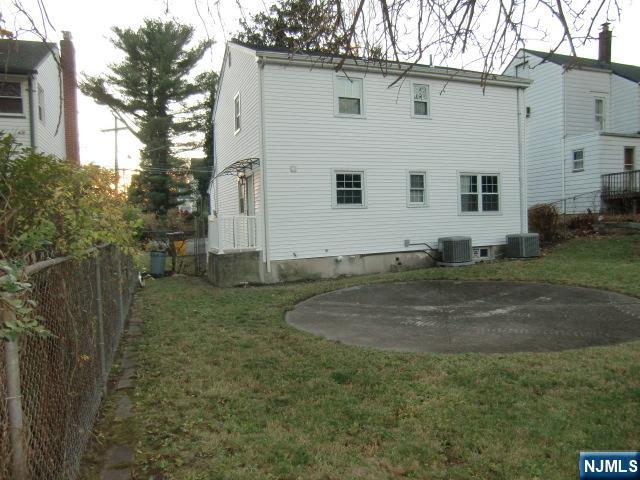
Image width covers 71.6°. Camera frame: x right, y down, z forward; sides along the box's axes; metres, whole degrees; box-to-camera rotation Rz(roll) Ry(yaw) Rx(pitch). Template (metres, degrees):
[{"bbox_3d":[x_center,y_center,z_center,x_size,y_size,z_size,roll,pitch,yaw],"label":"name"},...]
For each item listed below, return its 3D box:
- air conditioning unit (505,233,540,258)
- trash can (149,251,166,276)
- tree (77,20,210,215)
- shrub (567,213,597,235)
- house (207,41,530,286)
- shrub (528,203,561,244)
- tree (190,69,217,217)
[{"bbox_3d":[6.494,0.172,14.209,0.670,0.700,0.690,-3,3,-22],"label":"air conditioning unit"},{"bbox_3d":[-5.279,0.775,14.519,0.540,0.780,0.540,-3,3,-22],"label":"trash can"},{"bbox_3d":[-13.006,-8.825,34.366,9.200,15.405,9.200,-3,3,-22],"label":"tree"},{"bbox_3d":[10.625,-0.648,18.020,1.200,0.855,1.200,-3,3,-22],"label":"shrub"},{"bbox_3d":[1.019,-3.056,17.037,10.000,7.680,8.800,-3,3,-22],"label":"house"},{"bbox_3d":[8.521,-0.628,16.934,1.500,1.450,1.500,-3,3,-22],"label":"shrub"},{"bbox_3d":[-8.295,-6.440,33.279,3.200,11.760,3.200,-3,3,-22],"label":"tree"}]

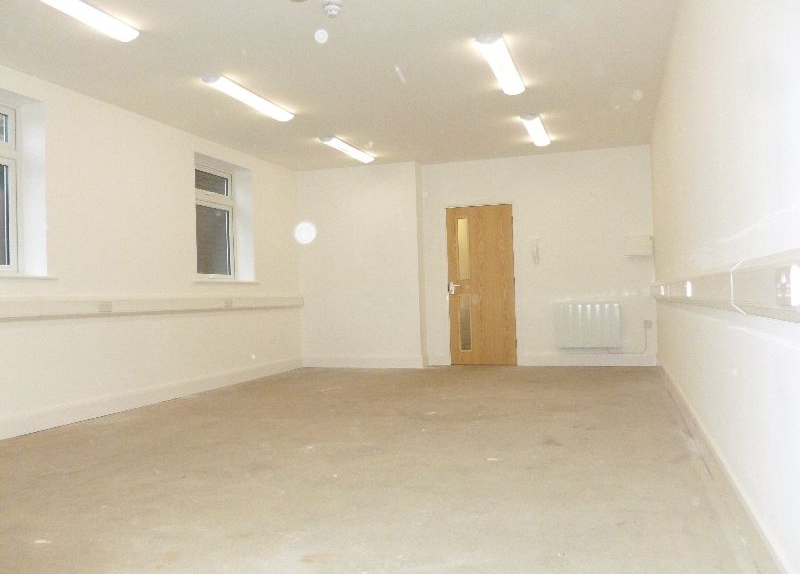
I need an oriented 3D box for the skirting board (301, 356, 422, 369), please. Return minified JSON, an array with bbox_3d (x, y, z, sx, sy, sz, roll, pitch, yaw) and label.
[{"bbox_3d":[-0.513,0.990,8.442,1.679,0.148,0.025,-2,-1,18],"label":"skirting board"}]

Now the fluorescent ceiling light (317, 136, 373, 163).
[{"bbox_3d":[-0.582,-1.552,7.432,0.190,0.065,1.194,-2,-1,18],"label":"fluorescent ceiling light"}]

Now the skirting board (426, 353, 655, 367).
[{"bbox_3d":[1.710,0.911,8.025,2.805,0.144,0.025,-2,-1,18],"label":"skirting board"}]

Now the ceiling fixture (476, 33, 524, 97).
[{"bbox_3d":[0.786,-1.649,4.915,0.190,0.065,1.194,-2,-1,18],"label":"ceiling fixture"}]

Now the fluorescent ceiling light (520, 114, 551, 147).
[{"bbox_3d":[1.450,-1.630,6.844,0.190,0.065,1.194,-2,-1,18],"label":"fluorescent ceiling light"}]

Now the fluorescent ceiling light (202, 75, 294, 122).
[{"bbox_3d":[-1.248,-1.570,5.497,0.190,0.065,1.194,-2,-1,18],"label":"fluorescent ceiling light"}]

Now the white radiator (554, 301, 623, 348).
[{"bbox_3d":[2.261,0.459,7.805,0.741,0.551,0.100,-2,-1,18],"label":"white radiator"}]

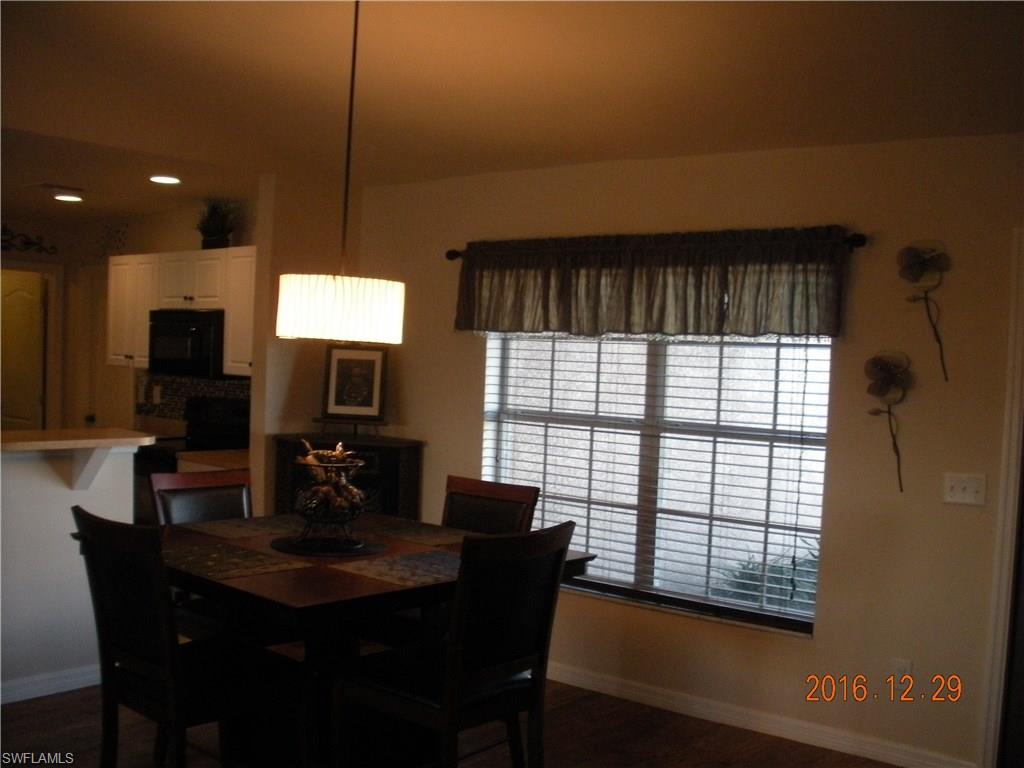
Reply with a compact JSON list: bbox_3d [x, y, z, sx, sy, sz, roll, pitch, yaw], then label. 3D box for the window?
[{"bbox_3d":[0.583,0.294,4.729,1.776,1.409,0.100,3,1,37],"label":"window"}]

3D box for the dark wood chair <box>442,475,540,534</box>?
[{"bbox_3d":[-0.272,0.910,4.106,0.480,1.030,0.560,3,1,42],"label":"dark wood chair"}]

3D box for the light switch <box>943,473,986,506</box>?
[{"bbox_3d":[1.682,0.393,3.854,0.160,0.116,0.020,3,1,37],"label":"light switch"}]

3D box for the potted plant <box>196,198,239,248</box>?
[{"bbox_3d":[-1.840,-0.998,6.495,0.270,0.340,0.270,3,1,37],"label":"potted plant"}]

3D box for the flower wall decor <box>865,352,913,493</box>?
[{"bbox_3d":[1.454,0.150,3.998,0.177,0.542,0.070,3,1,37],"label":"flower wall decor"}]

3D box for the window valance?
[{"bbox_3d":[0.551,-0.445,4.653,1.981,0.440,0.110,3,1,37],"label":"window valance"}]

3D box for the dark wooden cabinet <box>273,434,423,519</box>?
[{"bbox_3d":[-0.877,0.835,5.558,0.780,1.086,0.470,2,1,-8],"label":"dark wooden cabinet"}]

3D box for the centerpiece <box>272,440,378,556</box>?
[{"bbox_3d":[-0.566,0.349,3.242,0.330,0.330,0.330,2,1,0],"label":"centerpiece"}]

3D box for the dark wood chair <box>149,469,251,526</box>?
[{"bbox_3d":[-1.068,0.872,3.965,0.560,1.030,0.480,3,1,42],"label":"dark wood chair"}]

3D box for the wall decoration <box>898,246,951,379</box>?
[{"bbox_3d":[1.561,-0.277,3.925,0.199,0.538,0.070,3,1,37],"label":"wall decoration"}]

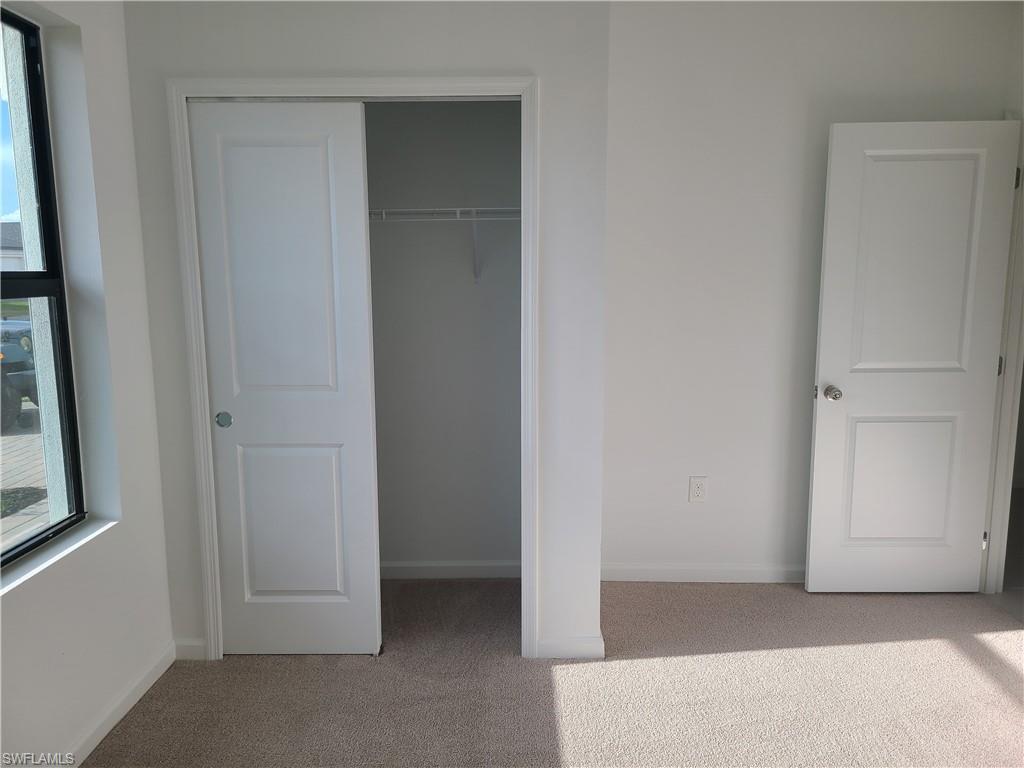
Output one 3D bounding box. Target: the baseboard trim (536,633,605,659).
[{"bbox_3d":[0.222,0.990,2.903,0.253,0.090,0.016,0,8,0],"label":"baseboard trim"}]

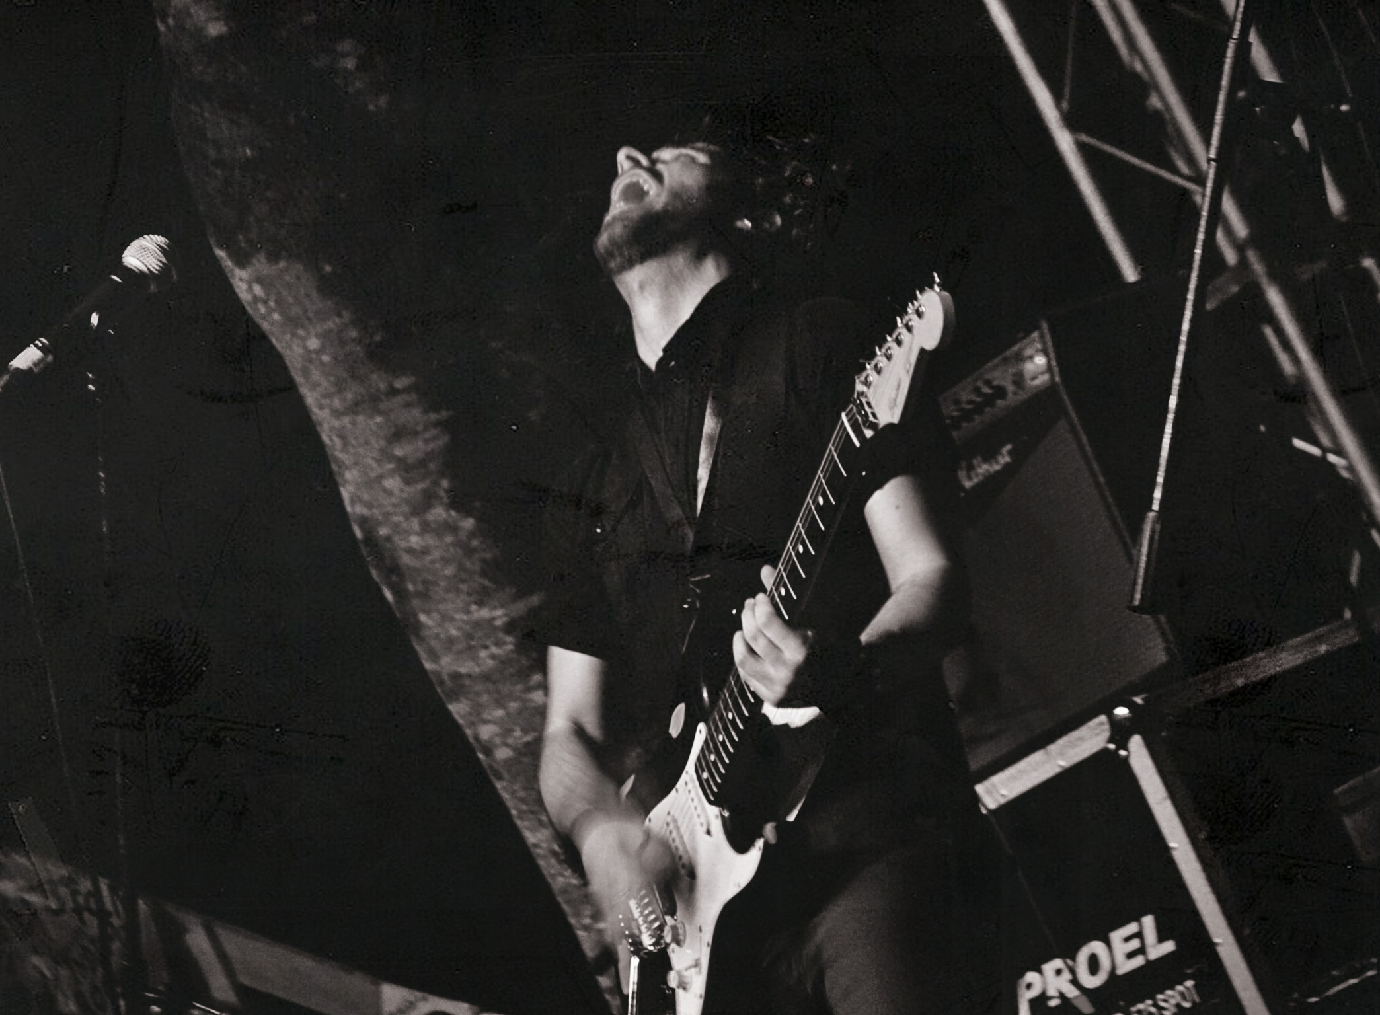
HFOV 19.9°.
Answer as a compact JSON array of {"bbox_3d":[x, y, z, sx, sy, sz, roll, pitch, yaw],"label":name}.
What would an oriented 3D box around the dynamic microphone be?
[{"bbox_3d":[-0.525,-0.176,3.483,0.195,0.051,0.051,-45,6,-36],"label":"dynamic microphone"}]

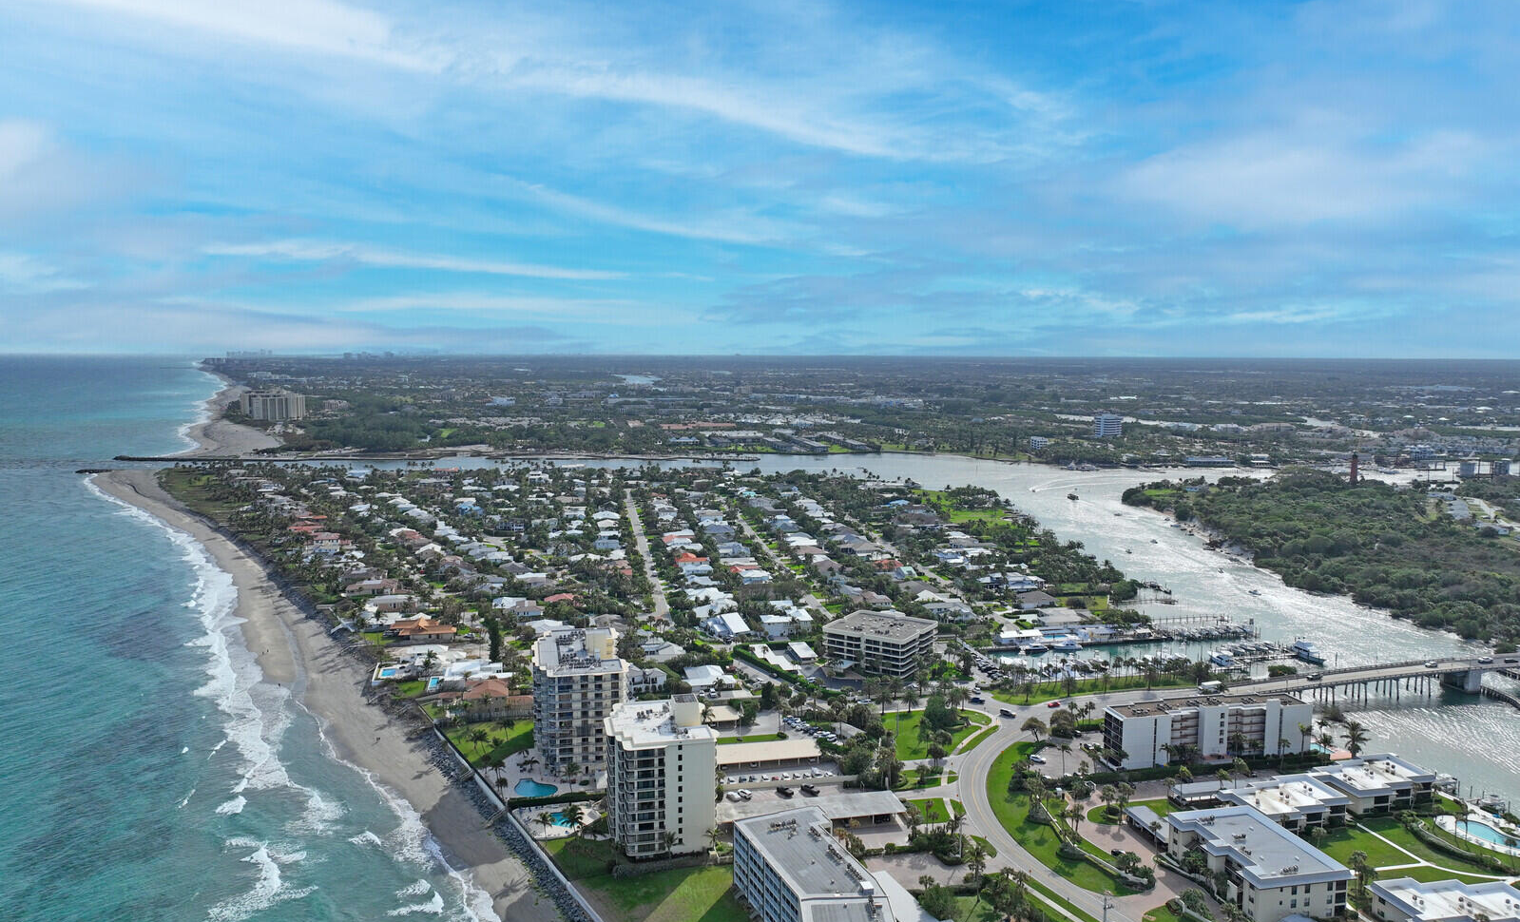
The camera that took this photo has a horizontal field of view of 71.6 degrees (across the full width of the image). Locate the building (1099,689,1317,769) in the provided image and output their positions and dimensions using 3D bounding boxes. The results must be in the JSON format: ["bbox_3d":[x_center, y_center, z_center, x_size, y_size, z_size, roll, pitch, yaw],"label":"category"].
[{"bbox_3d":[134.900,81.460,319.780,63.500,15.800,14.500,-1,6,-12],"label":"building"}]

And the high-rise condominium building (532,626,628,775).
[{"bbox_3d":[-56.240,70.400,325.070,27.150,34.530,50.120,-1,6,-13],"label":"high-rise condominium building"}]

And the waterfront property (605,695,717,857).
[{"bbox_3d":[-25.400,78.610,270.350,27.300,30.800,33.000,-1,6,-11],"label":"waterfront property"}]

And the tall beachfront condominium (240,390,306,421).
[{"bbox_3d":[-826.460,-90.050,1792.660,98.000,42.000,62.000,-3,7,-26],"label":"tall beachfront condominium"}]

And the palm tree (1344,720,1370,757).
[{"bbox_3d":[179.650,84.400,316.490,7.850,12.910,7.850,0,6,0],"label":"palm tree"}]

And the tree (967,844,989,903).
[{"bbox_3d":[48.150,91.100,232.670,4.590,13.060,4.590,0,6,0],"label":"tree"}]

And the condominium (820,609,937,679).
[{"bbox_3d":[48.020,71.780,418.670,35.640,15.120,33.810,4,7,33],"label":"condominium"}]

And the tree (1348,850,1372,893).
[{"bbox_3d":[135.430,92.980,237.810,4.820,10.820,4.820,0,6,0],"label":"tree"}]

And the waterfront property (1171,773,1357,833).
[{"bbox_3d":[135.800,90.380,276.190,35.000,7.200,20.500,-2,6,-16],"label":"waterfront property"}]

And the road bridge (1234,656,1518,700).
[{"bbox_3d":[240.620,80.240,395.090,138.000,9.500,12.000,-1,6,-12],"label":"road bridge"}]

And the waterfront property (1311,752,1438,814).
[{"bbox_3d":[169.100,89.070,289.590,30.500,7.200,19.000,-2,6,-16],"label":"waterfront property"}]

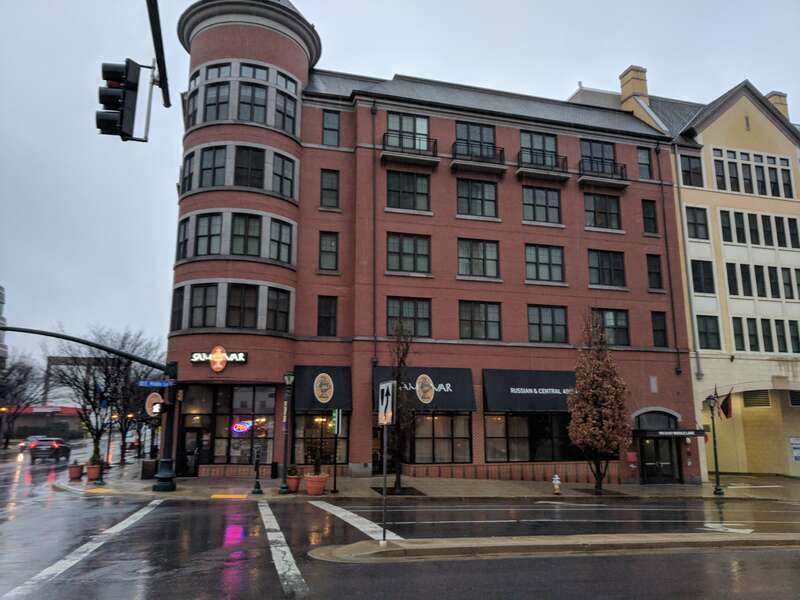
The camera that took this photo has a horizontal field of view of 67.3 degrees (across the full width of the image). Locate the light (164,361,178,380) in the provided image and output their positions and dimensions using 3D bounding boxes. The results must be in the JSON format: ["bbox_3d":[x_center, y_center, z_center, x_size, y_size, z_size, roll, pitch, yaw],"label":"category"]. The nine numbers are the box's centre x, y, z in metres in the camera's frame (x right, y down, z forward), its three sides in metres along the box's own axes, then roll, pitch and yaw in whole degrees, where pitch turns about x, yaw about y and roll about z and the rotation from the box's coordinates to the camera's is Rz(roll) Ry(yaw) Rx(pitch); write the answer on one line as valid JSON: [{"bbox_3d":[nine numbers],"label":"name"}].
[{"bbox_3d":[-7.617,2.350,20.031,0.420,0.660,0.420,3,-12,-16],"label":"light"}]

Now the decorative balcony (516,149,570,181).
[{"bbox_3d":[7.445,-6.977,31.146,2.900,1.280,0.650,3,-12,-16],"label":"decorative balcony"}]

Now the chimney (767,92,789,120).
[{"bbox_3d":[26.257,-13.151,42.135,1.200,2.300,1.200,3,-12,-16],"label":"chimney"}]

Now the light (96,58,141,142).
[{"bbox_3d":[-3.658,-2.593,7.850,0.420,1.060,0.360,3,-12,-16],"label":"light"}]

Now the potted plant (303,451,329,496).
[{"bbox_3d":[-2.879,5.862,20.437,0.850,1.450,0.850,3,-12,-16],"label":"potted plant"}]

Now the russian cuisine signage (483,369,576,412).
[{"bbox_3d":[7.522,4.408,29.322,7.332,2.002,0.550,3,-12,-16],"label":"russian cuisine signage"}]

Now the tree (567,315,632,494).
[{"bbox_3d":[8.090,4.255,25.199,2.700,7.400,2.700,3,-12,-16],"label":"tree"}]

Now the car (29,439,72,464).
[{"bbox_3d":[-25.008,10.760,43.387,1.850,1.630,4.600,3,-12,-16],"label":"car"}]

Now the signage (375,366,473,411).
[{"bbox_3d":[1.176,4.062,27.552,4.878,2.023,0.550,3,-12,-16],"label":"signage"}]

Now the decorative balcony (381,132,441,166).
[{"bbox_3d":[0.558,-7.411,29.726,3.029,1.232,0.550,3,-12,-16],"label":"decorative balcony"}]

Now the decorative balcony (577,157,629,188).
[{"bbox_3d":[11.112,-6.818,32.667,3.029,1.232,0.550,3,-12,-16],"label":"decorative balcony"}]

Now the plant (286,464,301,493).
[{"bbox_3d":[-3.750,6.225,21.002,0.500,0.920,0.500,3,-12,-16],"label":"plant"}]

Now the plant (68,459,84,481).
[{"bbox_3d":[-12.979,6.834,24.269,0.570,0.840,0.570,3,-12,-16],"label":"plant"}]

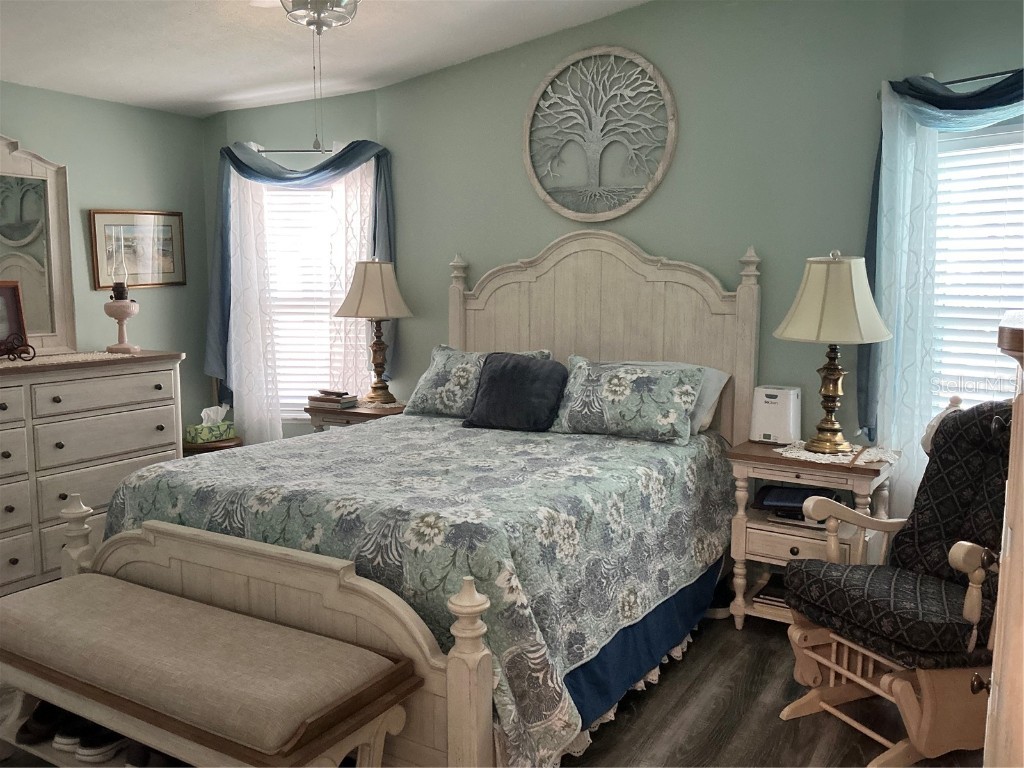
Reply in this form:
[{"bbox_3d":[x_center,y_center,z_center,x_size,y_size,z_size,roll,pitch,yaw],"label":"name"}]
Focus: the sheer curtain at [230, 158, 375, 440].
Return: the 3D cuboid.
[{"bbox_3d":[-1.273,-0.320,5.097,0.903,2.060,0.120,0,7,3],"label":"sheer curtain"}]

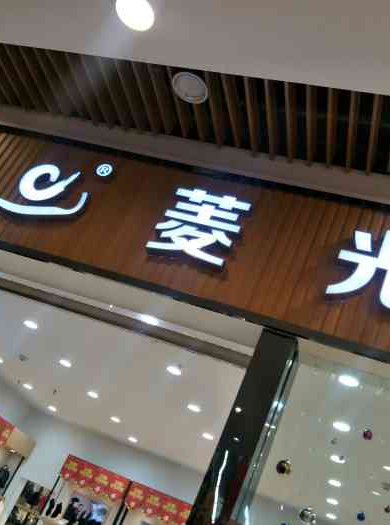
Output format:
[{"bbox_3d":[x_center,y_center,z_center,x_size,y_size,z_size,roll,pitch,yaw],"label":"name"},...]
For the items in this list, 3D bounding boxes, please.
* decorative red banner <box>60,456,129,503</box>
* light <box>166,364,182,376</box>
[{"bbox_3d":[-1.374,2.998,6.736,0.985,0.281,0.040,15,-26,22],"label":"decorative red banner"},{"bbox_3d":[-0.190,0.981,4.388,0.140,0.040,0.140,21,-25,10],"label":"light"}]

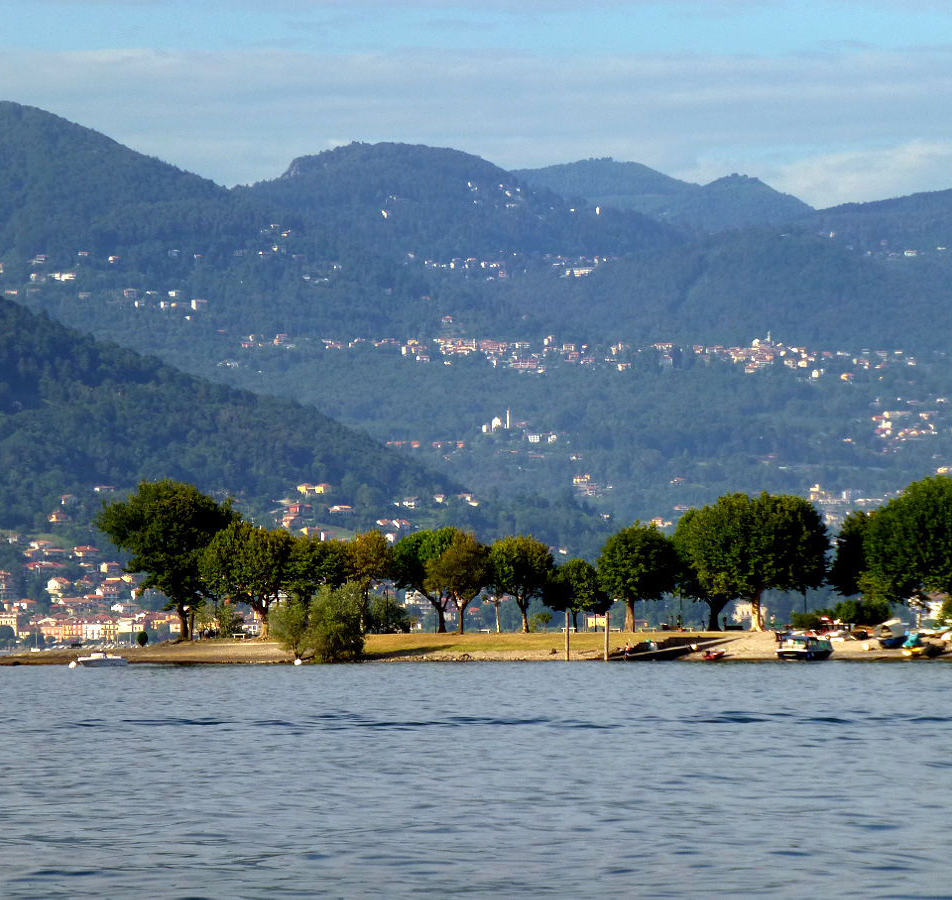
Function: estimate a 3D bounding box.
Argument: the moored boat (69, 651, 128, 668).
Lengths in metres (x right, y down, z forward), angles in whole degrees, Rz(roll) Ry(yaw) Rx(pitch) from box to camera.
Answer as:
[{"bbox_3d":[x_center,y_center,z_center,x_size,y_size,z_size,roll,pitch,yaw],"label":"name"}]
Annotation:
[{"bbox_3d":[-35.764,20.155,585.000,5.200,1.600,2.000,1,-2,-22],"label":"moored boat"}]

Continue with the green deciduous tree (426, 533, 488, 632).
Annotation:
[{"bbox_3d":[-2.100,13.900,640.000,6.820,10.910,6.820,0,-2,0],"label":"green deciduous tree"}]

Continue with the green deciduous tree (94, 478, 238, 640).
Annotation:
[{"bbox_3d":[-31.502,11.214,622.000,14.782,16.413,13.000,0,-2,0],"label":"green deciduous tree"}]

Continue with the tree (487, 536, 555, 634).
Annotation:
[{"bbox_3d":[4.712,13.829,625.000,6.659,10.141,6.800,0,-2,0],"label":"tree"}]

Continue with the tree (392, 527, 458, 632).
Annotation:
[{"bbox_3d":[-5.040,13.810,648.000,7.650,11.150,7.650,0,-2,0],"label":"tree"}]

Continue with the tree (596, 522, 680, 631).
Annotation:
[{"bbox_3d":[16.990,13.330,638.000,8.570,11.500,8.570,0,-2,0],"label":"tree"}]

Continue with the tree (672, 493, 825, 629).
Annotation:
[{"bbox_3d":[27.895,11.381,620.000,15.853,14.125,13.000,0,-2,0],"label":"tree"}]

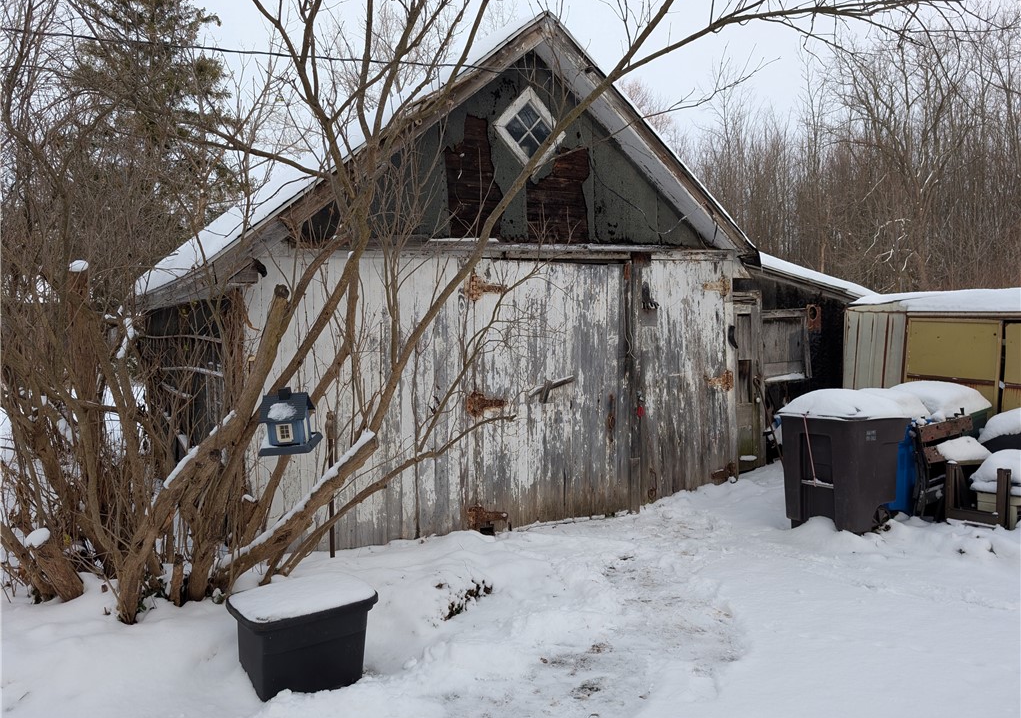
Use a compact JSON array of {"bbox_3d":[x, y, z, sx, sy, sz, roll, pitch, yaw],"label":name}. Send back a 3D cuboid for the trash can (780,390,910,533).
[{"bbox_3d":[2.780,0.865,5.910,0.850,1.070,0.730,-5,8,-38],"label":"trash can"}]

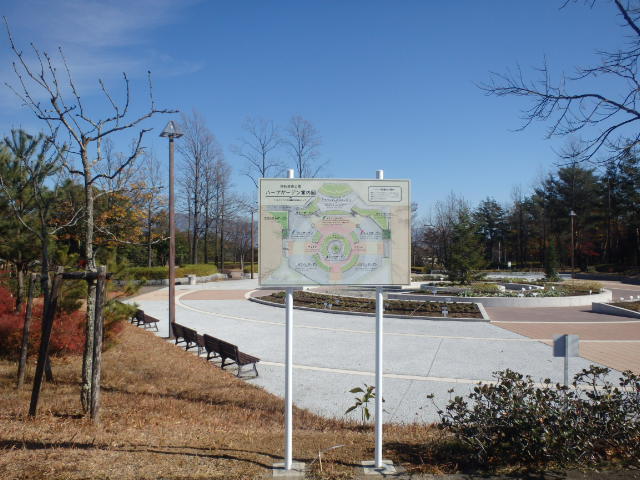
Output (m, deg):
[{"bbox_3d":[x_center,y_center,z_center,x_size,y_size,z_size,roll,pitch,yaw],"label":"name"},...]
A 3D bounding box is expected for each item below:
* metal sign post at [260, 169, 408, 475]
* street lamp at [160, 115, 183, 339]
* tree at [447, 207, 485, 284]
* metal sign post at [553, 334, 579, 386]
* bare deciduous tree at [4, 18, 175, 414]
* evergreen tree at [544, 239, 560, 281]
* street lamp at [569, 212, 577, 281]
[{"bbox_3d":[0.116,0.610,4.048,1.170,2.330,0.100,0,-1,-4],"label":"metal sign post"},{"bbox_3d":[-4.717,-0.354,16.584,0.700,6.957,0.700,0,-1,0],"label":"street lamp"},{"bbox_3d":[10.258,0.401,36.566,2.750,5.474,2.750,0,-1,0],"label":"tree"},{"bbox_3d":[4.137,2.154,8.714,0.420,1.121,0.070,0,-1,2],"label":"metal sign post"},{"bbox_3d":[-2.372,-0.267,5.400,1.750,4.131,1.700,0,-1,0],"label":"bare deciduous tree"},{"bbox_3d":[20.210,1.717,45.045,1.400,3.696,1.400,0,-1,0],"label":"evergreen tree"},{"bbox_3d":[26.145,0.460,53.585,0.750,7.039,0.750,0,-1,0],"label":"street lamp"}]

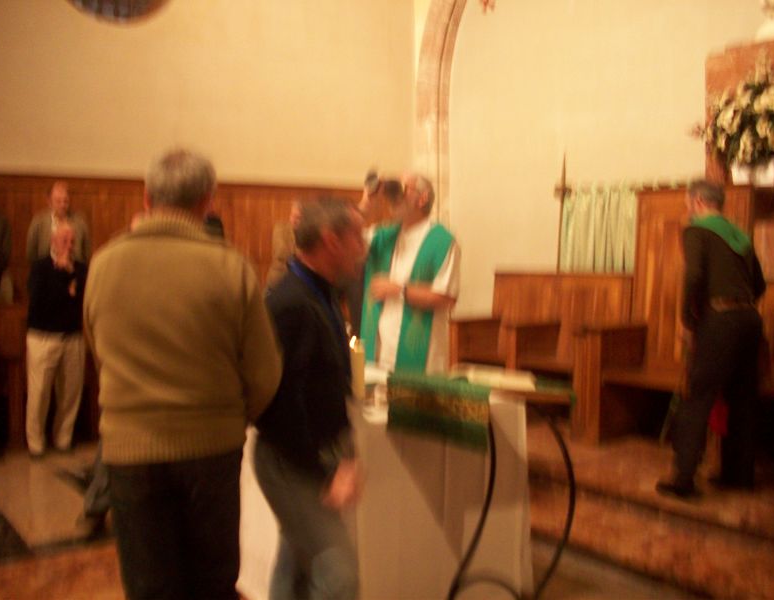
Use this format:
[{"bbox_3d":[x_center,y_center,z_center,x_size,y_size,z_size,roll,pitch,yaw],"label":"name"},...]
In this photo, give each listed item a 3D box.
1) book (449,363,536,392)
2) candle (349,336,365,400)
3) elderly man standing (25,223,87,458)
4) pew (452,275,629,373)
[{"bbox_3d":[0.399,0.292,3.200,0.210,0.060,0.300,-3,4,-38],"label":"book"},{"bbox_3d":[-0.114,0.264,3.300,0.056,0.240,0.056,0,3,0],"label":"candle"},{"bbox_3d":[-2.508,0.293,6.500,0.470,1.760,0.360,-2,4,-23],"label":"elderly man standing"},{"bbox_3d":[1.161,0.358,6.466,0.680,1.080,1.400,-3,4,-38],"label":"pew"}]

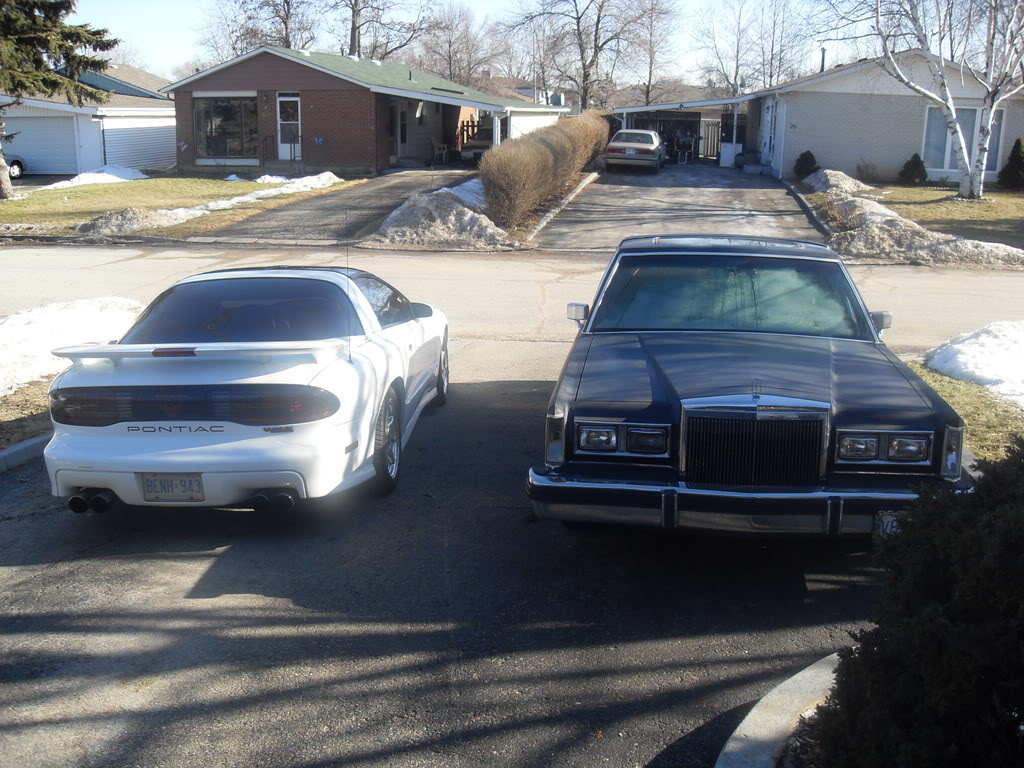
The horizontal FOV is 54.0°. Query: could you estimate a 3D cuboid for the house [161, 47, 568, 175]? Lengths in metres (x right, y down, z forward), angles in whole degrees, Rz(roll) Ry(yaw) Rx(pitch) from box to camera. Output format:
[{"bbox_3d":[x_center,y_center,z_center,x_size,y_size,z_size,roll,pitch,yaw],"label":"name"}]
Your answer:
[{"bbox_3d":[-4.820,-10.656,39.701,12.200,4.200,12.700,4,15,12],"label":"house"}]

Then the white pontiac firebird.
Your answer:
[{"bbox_3d":[-1.555,-0.220,7.410,1.890,1.300,5.000,2,12,3],"label":"white pontiac firebird"}]

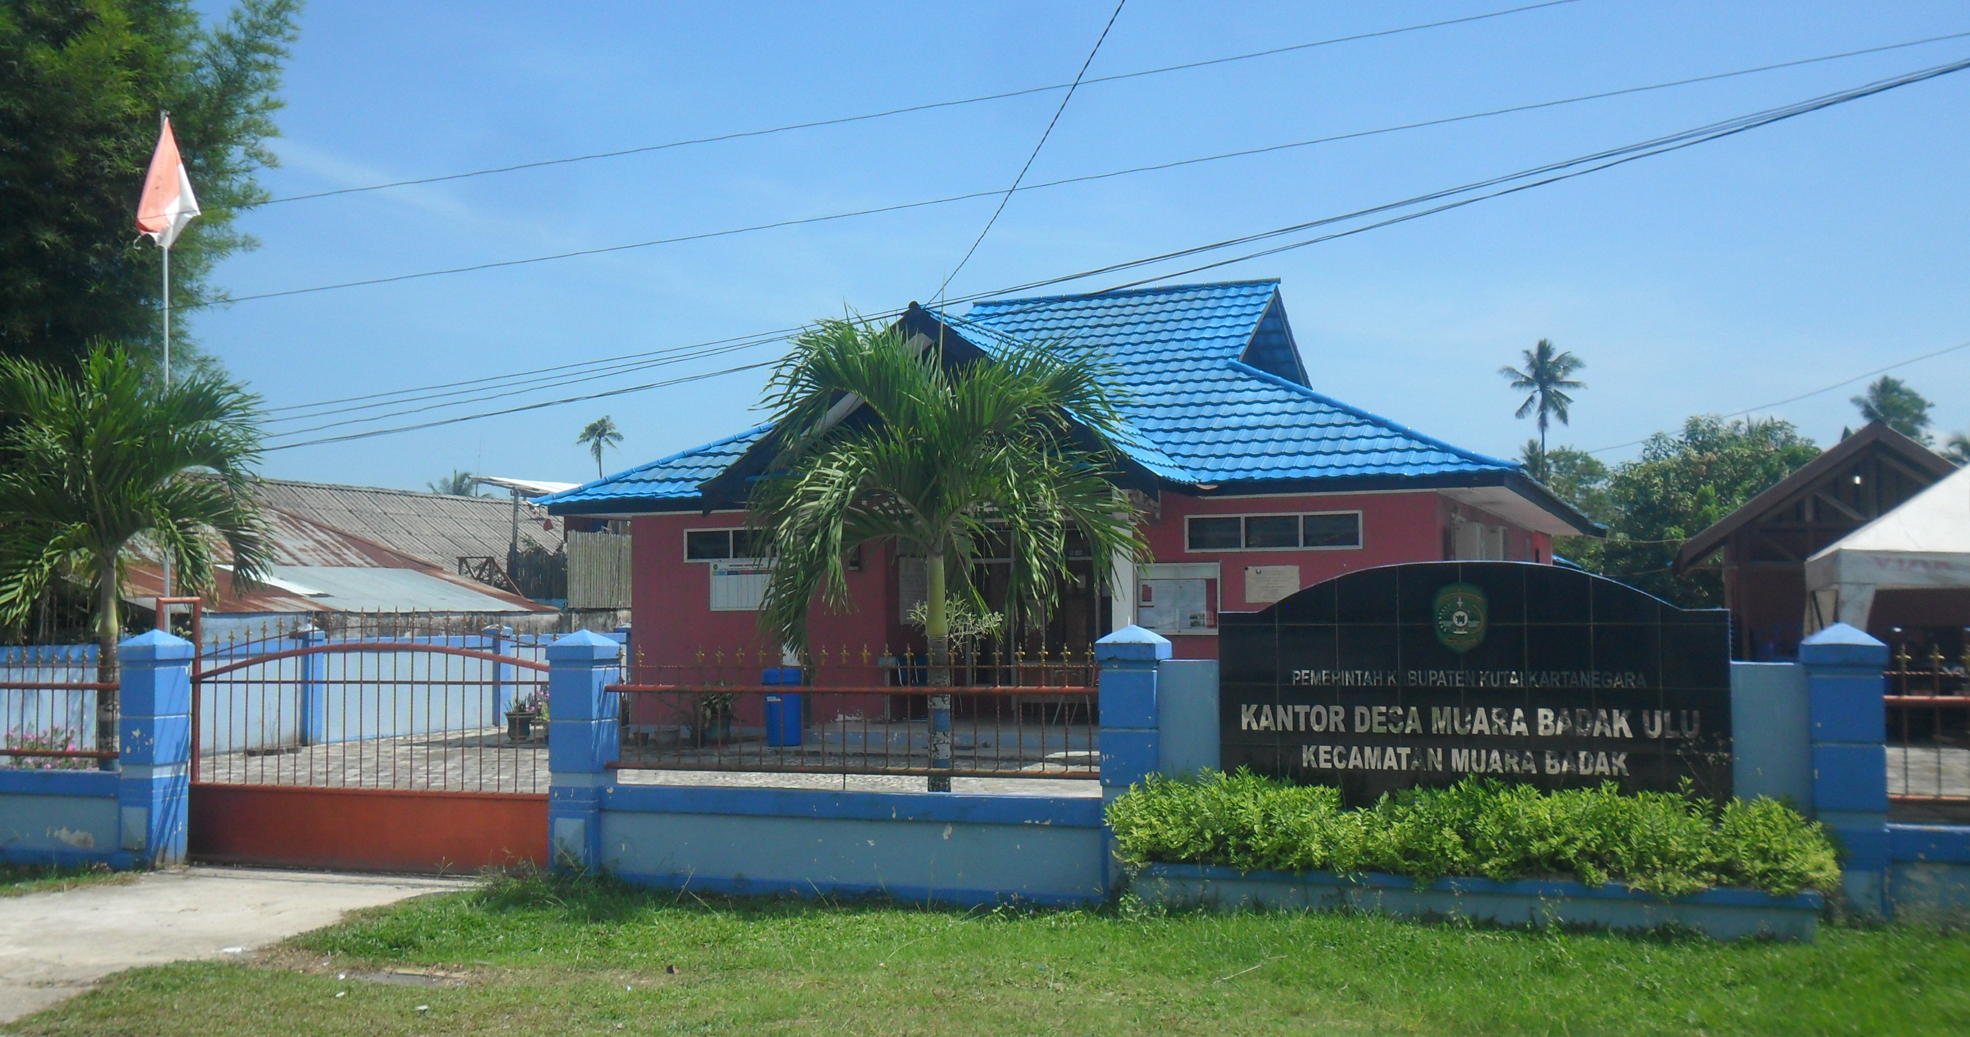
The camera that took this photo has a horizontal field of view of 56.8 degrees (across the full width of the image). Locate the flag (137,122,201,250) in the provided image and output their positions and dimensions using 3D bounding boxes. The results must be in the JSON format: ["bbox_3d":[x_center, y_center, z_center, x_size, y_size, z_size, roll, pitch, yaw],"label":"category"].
[{"bbox_3d":[-7.270,-2.971,16.200,0.560,1.150,0.400,0,-3,-24],"label":"flag"}]

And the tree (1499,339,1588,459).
[{"bbox_3d":[39.934,-3.004,129.575,6.100,19.830,6.100,-1,-3,17],"label":"tree"}]

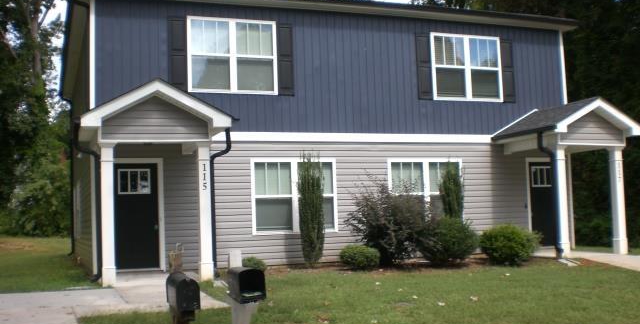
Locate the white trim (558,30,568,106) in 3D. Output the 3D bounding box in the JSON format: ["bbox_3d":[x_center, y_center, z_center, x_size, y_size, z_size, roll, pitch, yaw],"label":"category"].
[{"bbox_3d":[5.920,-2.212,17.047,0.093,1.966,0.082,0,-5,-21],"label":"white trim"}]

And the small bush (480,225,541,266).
[{"bbox_3d":[3.806,1.632,14.006,1.244,0.748,1.076,0,-5,-21],"label":"small bush"}]

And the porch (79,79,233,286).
[{"bbox_3d":[-2.945,0.390,12.396,2.539,3.310,2.075,0,-5,-21],"label":"porch"}]

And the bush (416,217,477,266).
[{"bbox_3d":[2.511,1.560,13.892,1.234,0.922,1.068,0,-5,-21],"label":"bush"}]

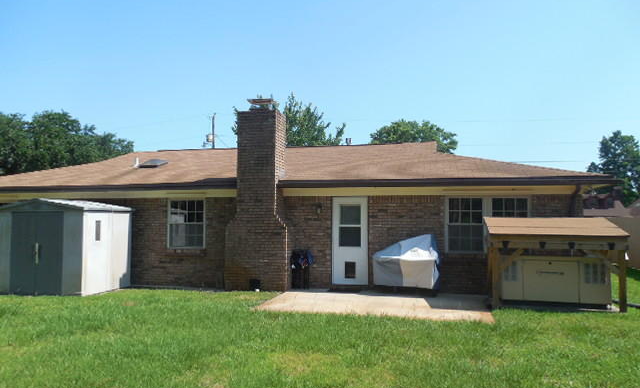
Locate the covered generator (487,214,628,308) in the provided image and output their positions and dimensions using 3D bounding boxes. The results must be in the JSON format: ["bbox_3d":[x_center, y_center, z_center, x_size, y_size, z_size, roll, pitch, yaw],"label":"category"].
[{"bbox_3d":[4.568,1.322,9.136,2.380,1.710,1.200,-1,-3,13],"label":"covered generator"}]

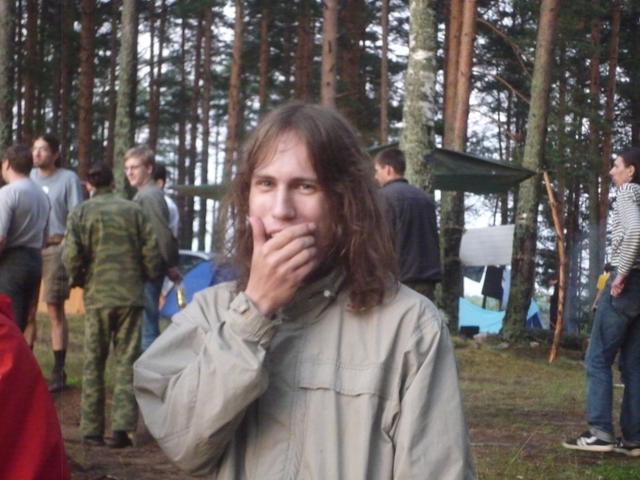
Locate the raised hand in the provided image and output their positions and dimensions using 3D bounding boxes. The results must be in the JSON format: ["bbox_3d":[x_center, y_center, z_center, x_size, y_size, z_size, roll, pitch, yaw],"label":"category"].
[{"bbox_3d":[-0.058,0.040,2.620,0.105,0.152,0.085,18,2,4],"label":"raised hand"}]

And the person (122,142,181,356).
[{"bbox_3d":[-1.073,0.309,10.950,0.420,1.790,0.500,1,2,-12],"label":"person"}]

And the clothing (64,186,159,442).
[{"bbox_3d":[-1.273,0.400,10.500,0.580,1.740,0.380,1,2,-7],"label":"clothing"}]

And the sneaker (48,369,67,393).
[{"bbox_3d":[-1.885,1.009,12.300,0.100,0.130,0.290,2,2,19],"label":"sneaker"}]

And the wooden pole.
[{"bbox_3d":[1.972,0.222,14.400,0.170,1.620,0.110,-2,1,0],"label":"wooden pole"}]

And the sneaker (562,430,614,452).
[{"bbox_3d":[1.577,1.184,10.100,0.295,0.115,0.110,2,2,8],"label":"sneaker"}]

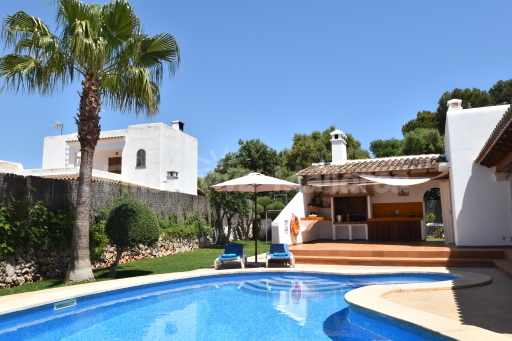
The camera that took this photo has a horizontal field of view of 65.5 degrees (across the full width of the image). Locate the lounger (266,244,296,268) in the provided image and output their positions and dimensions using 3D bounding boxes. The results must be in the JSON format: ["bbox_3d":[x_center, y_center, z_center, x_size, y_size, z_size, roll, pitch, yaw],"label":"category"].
[{"bbox_3d":[0.665,2.344,11.144,0.720,0.550,1.820,-1,-7,2],"label":"lounger"}]

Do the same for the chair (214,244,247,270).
[{"bbox_3d":[-0.645,2.338,10.965,0.720,0.550,1.820,-1,-7,1],"label":"chair"}]

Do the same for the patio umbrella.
[{"bbox_3d":[-0.003,1.323,11.016,2.480,2.560,2.480,-1,-7,0],"label":"patio umbrella"}]

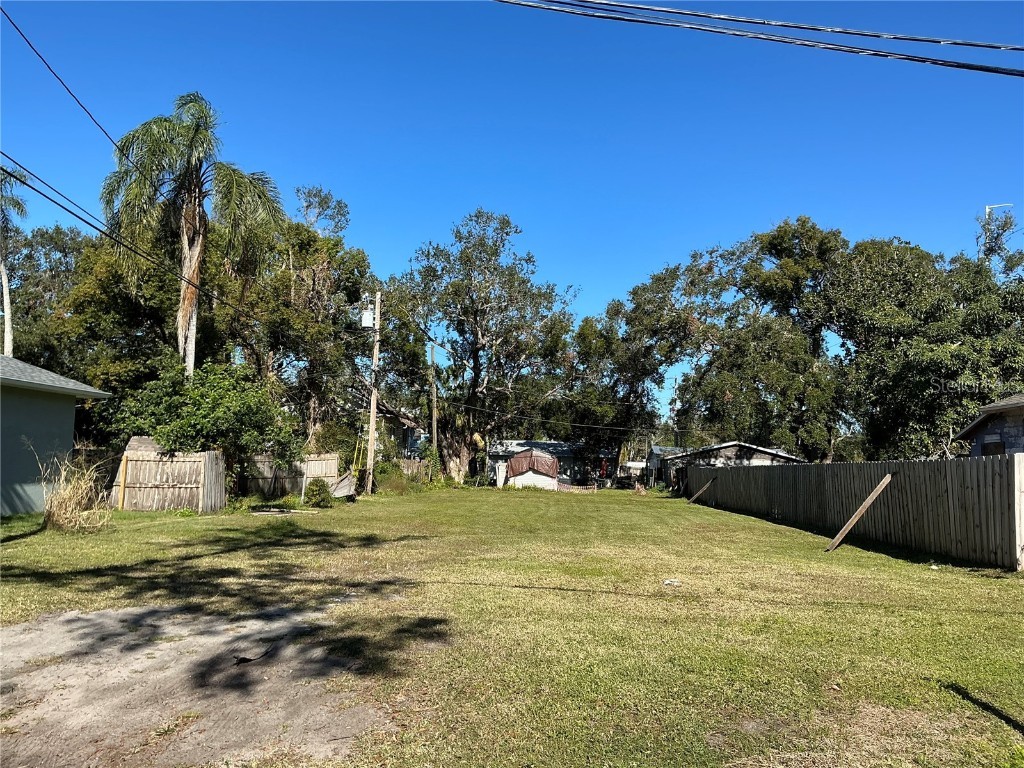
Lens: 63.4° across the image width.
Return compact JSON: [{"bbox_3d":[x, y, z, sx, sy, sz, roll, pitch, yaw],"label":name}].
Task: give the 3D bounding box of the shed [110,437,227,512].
[{"bbox_3d":[-10.489,2.758,25.442,2.900,2.300,2.500,0,-6,4],"label":"shed"}]

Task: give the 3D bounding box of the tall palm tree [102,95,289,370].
[{"bbox_3d":[-11.818,-3.119,30.447,6.300,14.900,6.300,1,-6,0],"label":"tall palm tree"}]

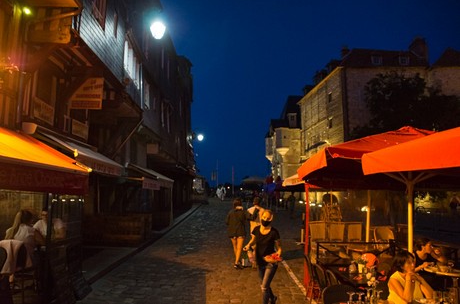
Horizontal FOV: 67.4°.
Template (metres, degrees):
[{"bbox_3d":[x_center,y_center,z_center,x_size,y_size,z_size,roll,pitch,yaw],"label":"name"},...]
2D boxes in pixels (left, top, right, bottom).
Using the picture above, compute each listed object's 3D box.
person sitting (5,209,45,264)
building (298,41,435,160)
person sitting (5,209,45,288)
[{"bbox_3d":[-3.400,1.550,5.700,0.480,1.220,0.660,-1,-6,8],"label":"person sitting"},{"bbox_3d":[13.600,-2.400,37.300,8.800,15.800,14.500,0,-6,-3],"label":"building"},{"bbox_3d":[-3.400,1.560,5.700,0.480,1.240,0.680,-1,-6,8],"label":"person sitting"}]

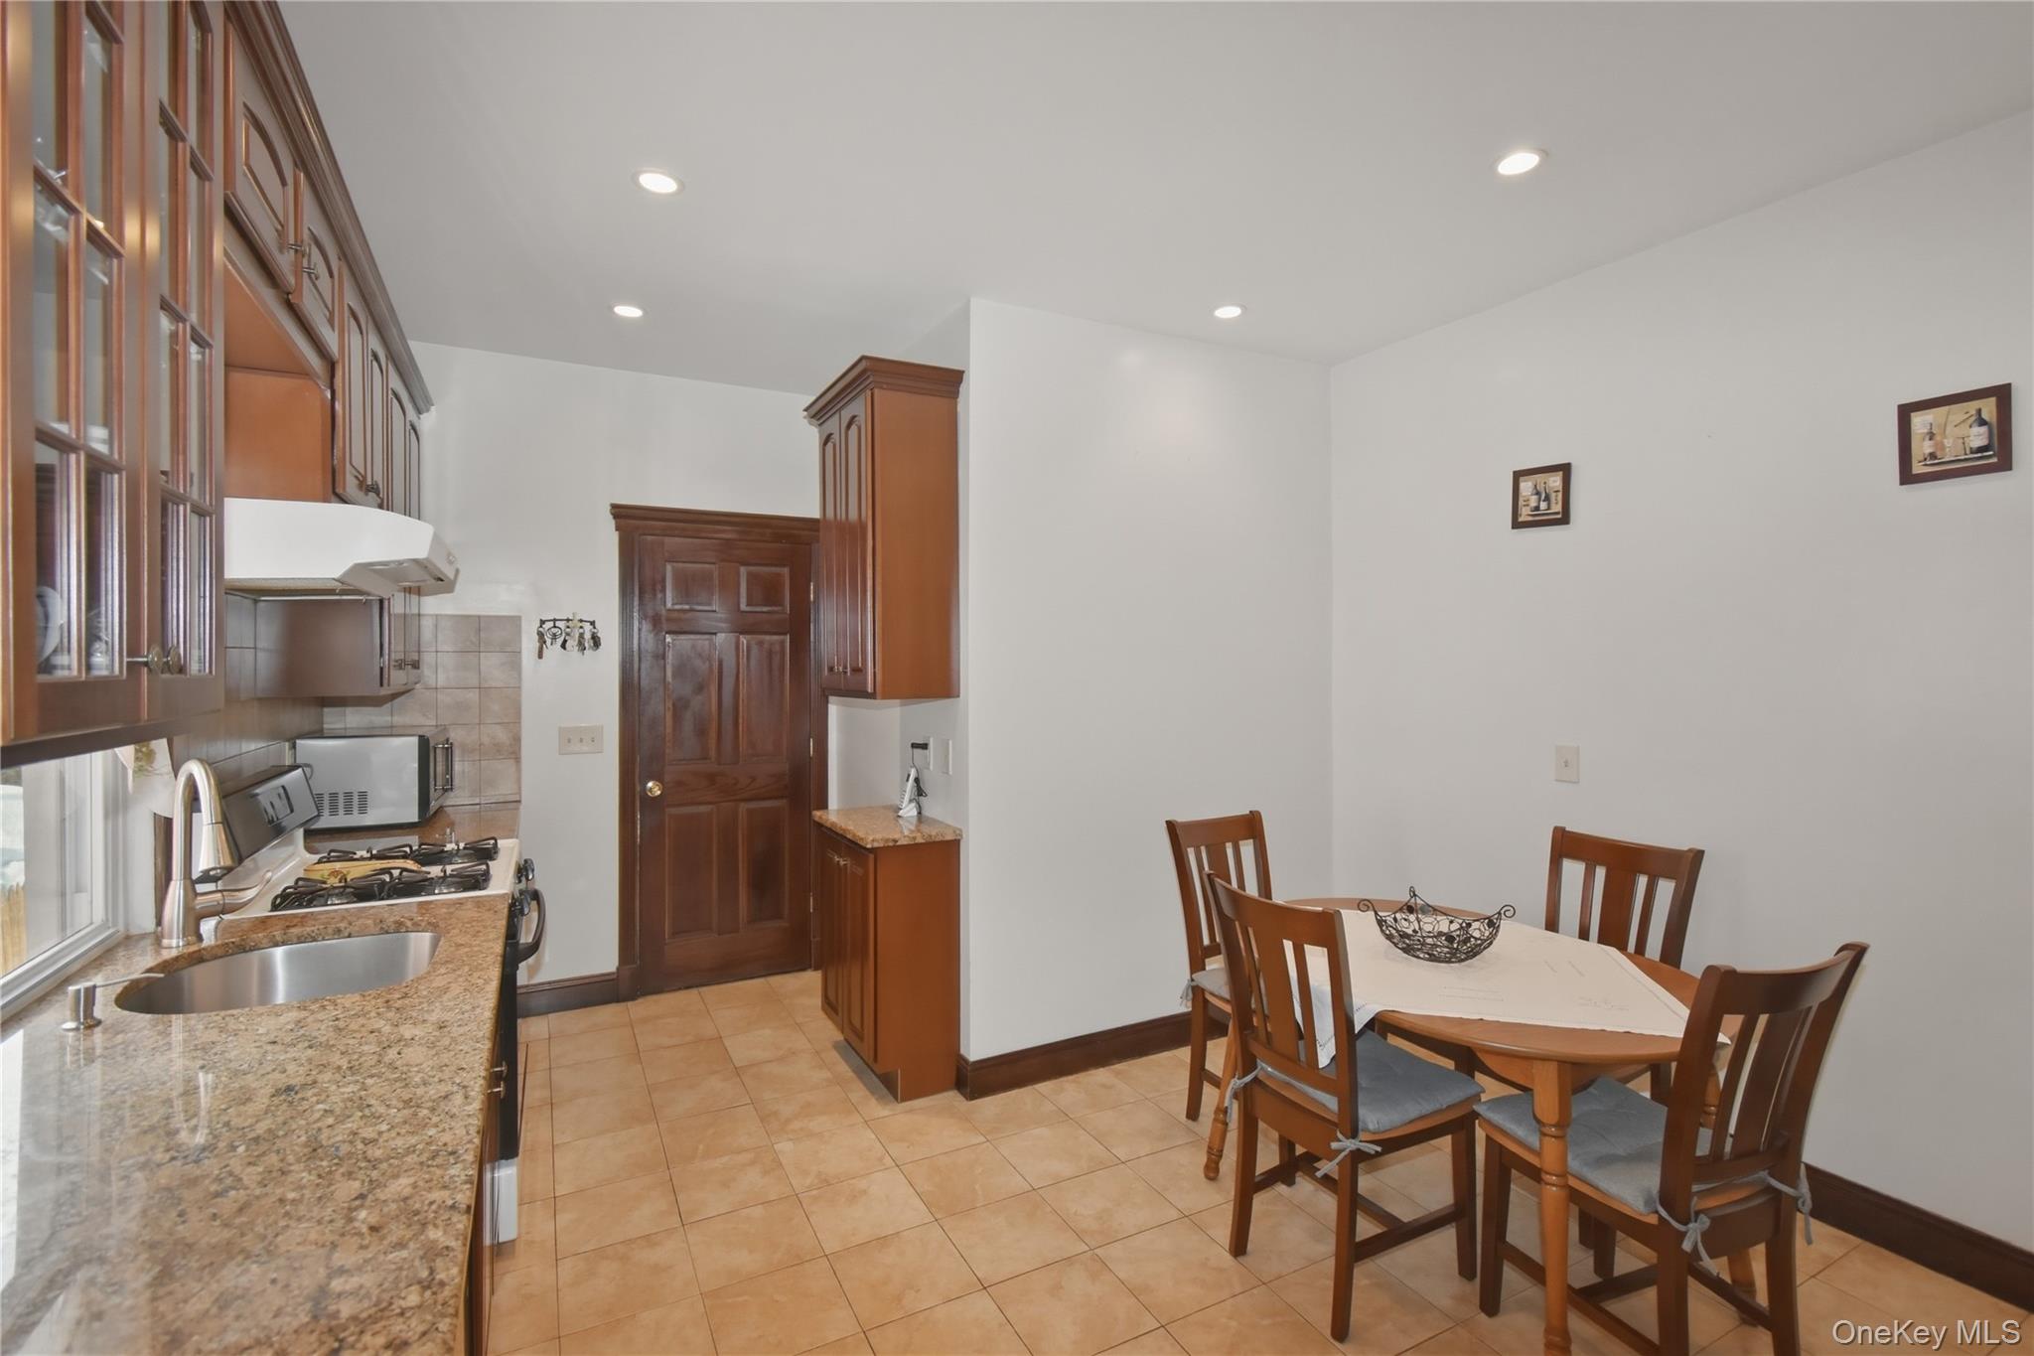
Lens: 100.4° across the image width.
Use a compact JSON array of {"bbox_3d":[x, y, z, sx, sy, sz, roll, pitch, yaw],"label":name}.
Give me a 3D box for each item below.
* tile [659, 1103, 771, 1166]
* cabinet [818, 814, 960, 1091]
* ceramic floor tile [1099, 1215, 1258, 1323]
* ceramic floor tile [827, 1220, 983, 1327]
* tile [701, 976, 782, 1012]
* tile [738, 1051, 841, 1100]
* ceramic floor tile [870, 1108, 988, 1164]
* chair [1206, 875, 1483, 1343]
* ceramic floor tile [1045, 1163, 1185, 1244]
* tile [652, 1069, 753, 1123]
[{"bbox_3d":[-0.974,1.466,2.719,0.300,0.010,0.295,0,1,-28],"label":"tile"},{"bbox_3d":[-0.527,1.034,3.336,0.349,0.936,0.711,0,0,-29],"label":"cabinet"},{"bbox_3d":[0.410,1.515,2.173,0.307,0.010,0.303,0,0,-29],"label":"ceramic floor tile"},{"bbox_3d":[-0.282,1.474,2.099,0.300,0.010,0.295,0,1,-28],"label":"ceramic floor tile"},{"bbox_3d":[-1.248,1.439,3.837,0.295,0.009,0.293,0,0,-29],"label":"tile"},{"bbox_3d":[-0.869,1.511,3.204,0.307,0.010,0.303,0,0,-29],"label":"tile"},{"bbox_3d":[-0.299,1.513,2.822,0.307,0.010,0.303,0,0,-29],"label":"ceramic floor tile"},{"bbox_3d":[0.800,0.972,2.083,0.520,0.955,0.440,0,0,-29],"label":"chair"},{"bbox_3d":[0.252,1.440,2.320,0.295,0.009,0.293,0,0,-29],"label":"ceramic floor tile"},{"bbox_3d":[-1.092,1.439,2.925,0.295,0.009,0.293,0,0,-29],"label":"tile"}]

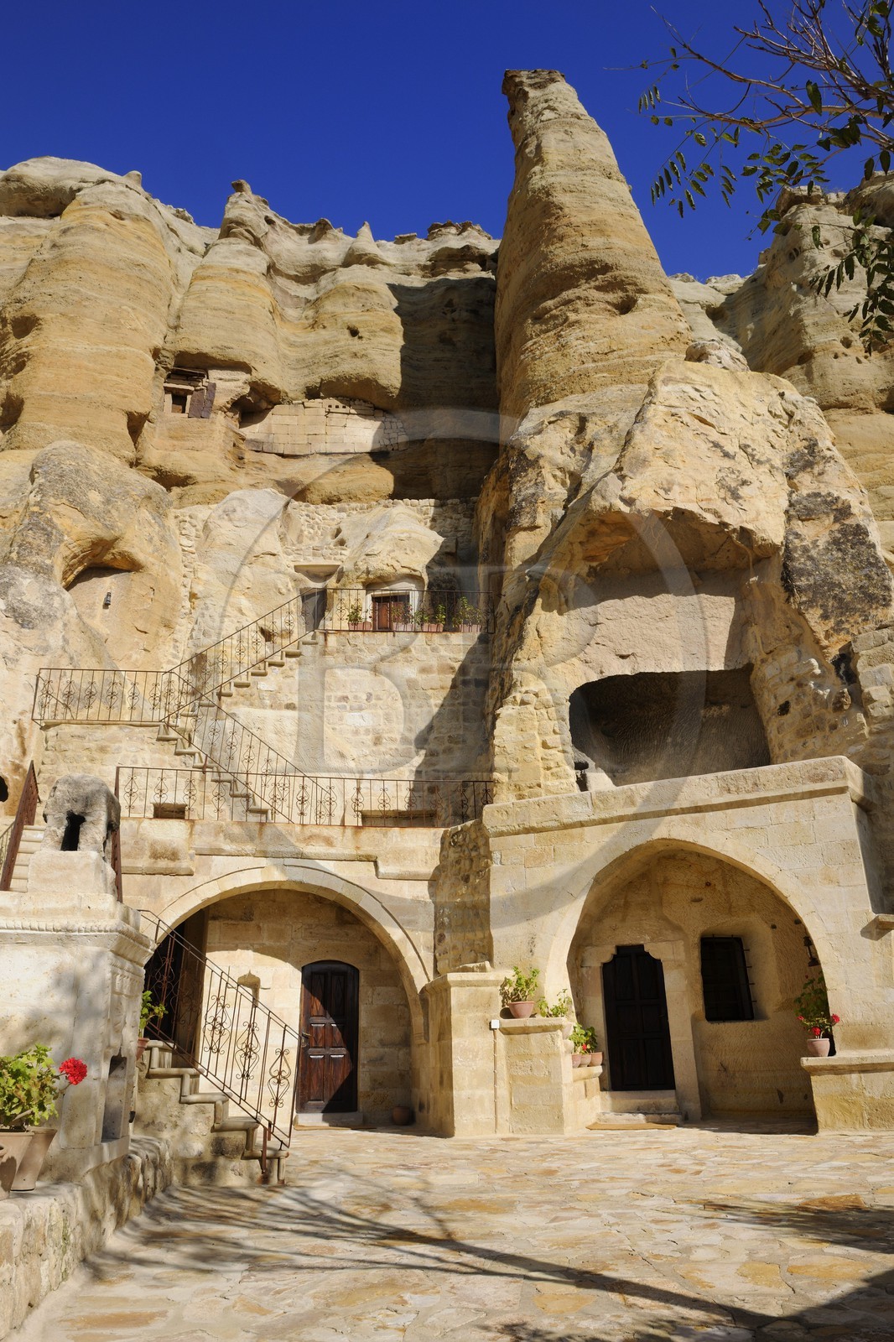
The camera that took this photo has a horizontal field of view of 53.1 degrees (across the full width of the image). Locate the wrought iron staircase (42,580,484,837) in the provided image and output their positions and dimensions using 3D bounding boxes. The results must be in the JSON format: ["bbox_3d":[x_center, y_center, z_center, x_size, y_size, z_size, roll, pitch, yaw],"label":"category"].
[{"bbox_3d":[-2.612,0.315,14.634,7.280,4.680,1.872,2,-20,-11],"label":"wrought iron staircase"}]

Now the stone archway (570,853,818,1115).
[{"bbox_3d":[3.334,4.217,12.318,3.172,3.640,1.040,-9,-21,19],"label":"stone archway"}]

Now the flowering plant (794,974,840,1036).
[{"bbox_3d":[4.468,4.034,10.788,0.500,0.660,0.480,-9,-26,18],"label":"flowering plant"}]

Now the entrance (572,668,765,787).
[{"bbox_3d":[3.677,1.167,14.918,3.328,2.392,1.872,-6,-20,11],"label":"entrance"}]

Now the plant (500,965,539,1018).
[{"bbox_3d":[0.922,3.991,11.136,0.500,0.610,0.460,-6,-23,9],"label":"plant"}]

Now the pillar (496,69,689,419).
[{"bbox_3d":[3.827,-12.107,25.721,4.680,13.520,4.576,-2,-20,0],"label":"pillar"}]

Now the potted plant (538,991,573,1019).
[{"bbox_3d":[1.394,4.319,11.550,0.450,0.320,0.360,-9,-26,18],"label":"potted plant"}]

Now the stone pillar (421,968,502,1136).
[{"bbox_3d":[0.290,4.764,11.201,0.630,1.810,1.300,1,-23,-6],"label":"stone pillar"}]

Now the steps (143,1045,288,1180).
[{"bbox_3d":[-2.118,4.031,8.198,1.360,1.080,1.050,3,-25,-7],"label":"steps"}]

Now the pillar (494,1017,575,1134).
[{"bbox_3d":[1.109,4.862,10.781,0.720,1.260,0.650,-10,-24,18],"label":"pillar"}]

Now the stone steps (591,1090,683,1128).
[{"bbox_3d":[2.407,5.488,11.227,1.020,0.390,0.500,-11,-25,20],"label":"stone steps"}]

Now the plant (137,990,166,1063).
[{"bbox_3d":[-2.692,3.144,7.923,0.370,0.540,0.370,0,-25,0],"label":"plant"}]

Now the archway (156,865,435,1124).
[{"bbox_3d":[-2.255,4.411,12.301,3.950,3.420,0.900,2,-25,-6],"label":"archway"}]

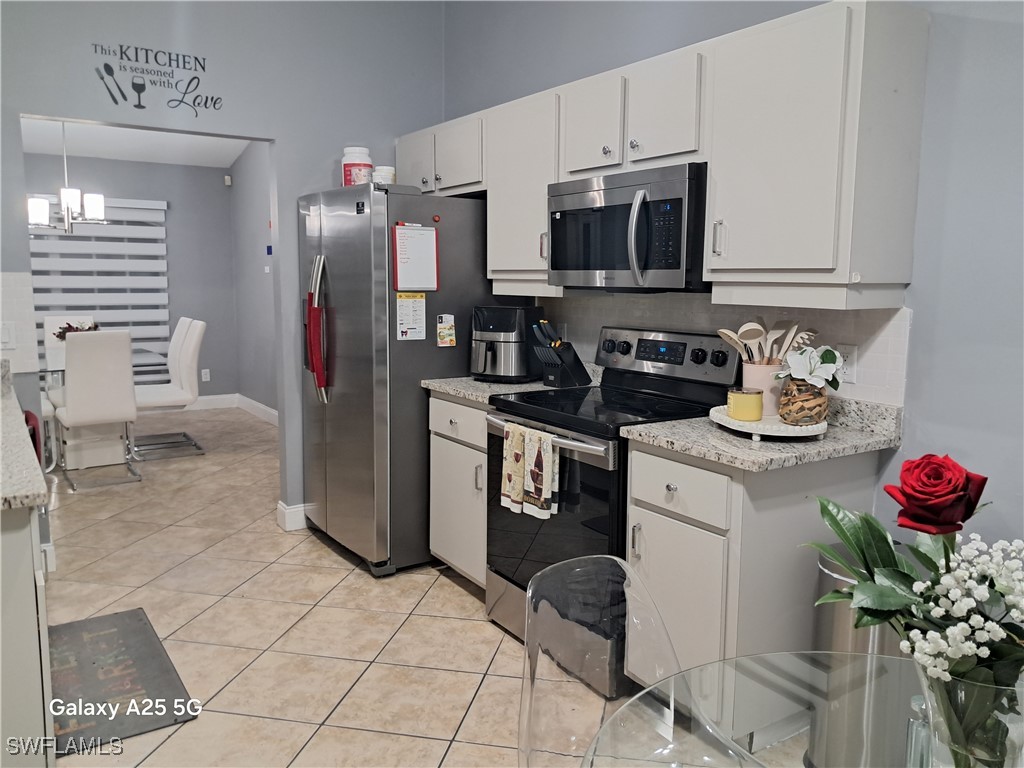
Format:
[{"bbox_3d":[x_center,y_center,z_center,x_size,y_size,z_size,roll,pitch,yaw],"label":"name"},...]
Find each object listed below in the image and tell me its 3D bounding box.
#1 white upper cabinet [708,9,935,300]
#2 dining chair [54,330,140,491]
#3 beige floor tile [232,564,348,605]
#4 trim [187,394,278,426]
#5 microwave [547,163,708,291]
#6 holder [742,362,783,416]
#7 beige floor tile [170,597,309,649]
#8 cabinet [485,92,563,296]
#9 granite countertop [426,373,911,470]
[{"bbox_3d":[0.895,-0.655,2.436,0.320,0.831,0.535,-5,9,-33],"label":"white upper cabinet"},{"bbox_3d":[-2.802,0.144,5.385,0.440,1.015,0.590,-5,10,-36],"label":"dining chair"},{"bbox_3d":[-0.978,0.896,3.575,0.410,0.012,0.410,2,8,11],"label":"beige floor tile"},{"bbox_3d":[-2.691,0.262,7.622,0.520,0.140,1.300,-5,9,-33],"label":"trim"},{"bbox_3d":[0.501,-0.556,2.967,0.410,0.406,0.756,-5,9,-33],"label":"microwave"},{"bbox_3d":[0.825,0.013,2.629,0.119,0.168,0.119,-4,9,-34],"label":"holder"},{"bbox_3d":[-1.078,0.961,3.219,0.418,0.012,0.418,2,8,12],"label":"beige floor tile"},{"bbox_3d":[0.166,-0.812,3.535,0.324,0.830,0.593,-4,9,-34],"label":"cabinet"},{"bbox_3d":[0.387,0.084,2.999,0.664,0.042,1.854,-4,9,-34],"label":"granite countertop"}]

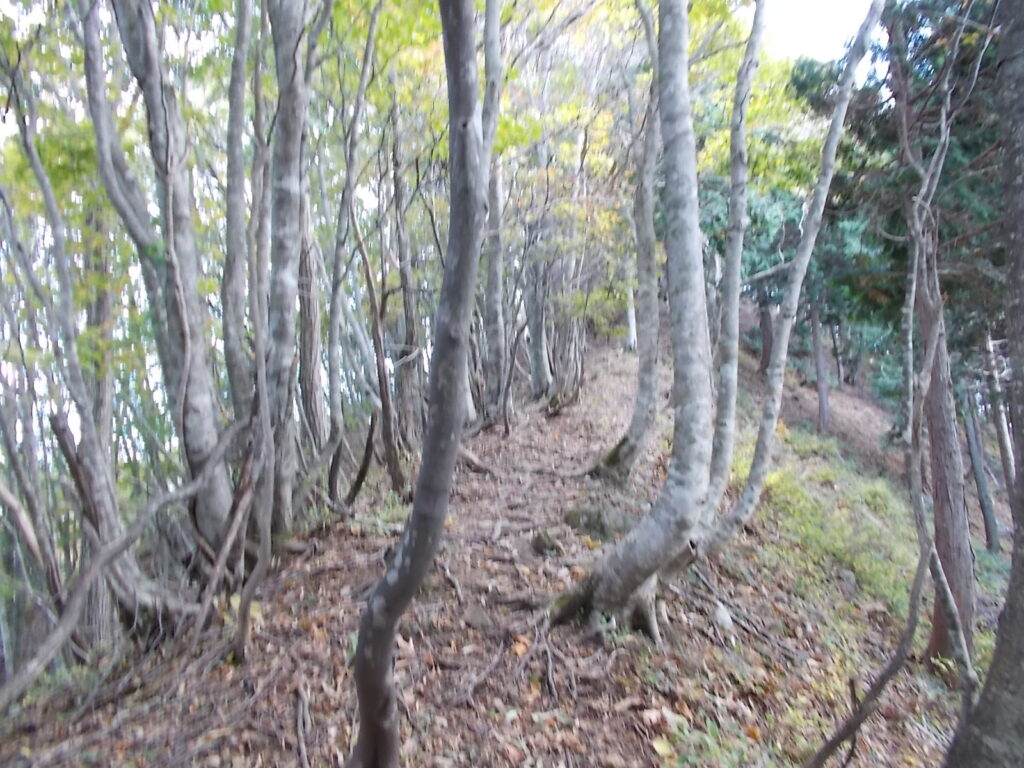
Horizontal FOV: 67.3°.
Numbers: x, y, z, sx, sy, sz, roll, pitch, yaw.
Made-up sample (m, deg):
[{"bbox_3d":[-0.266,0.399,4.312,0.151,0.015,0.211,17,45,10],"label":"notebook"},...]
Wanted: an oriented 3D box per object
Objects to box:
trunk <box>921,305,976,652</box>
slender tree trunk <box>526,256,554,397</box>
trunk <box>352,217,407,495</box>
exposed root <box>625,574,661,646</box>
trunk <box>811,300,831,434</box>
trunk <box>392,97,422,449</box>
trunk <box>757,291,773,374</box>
[{"bbox_3d":[3.007,0.682,5.407,0.310,2.456,0.310,-4,-6,29],"label":"trunk"},{"bbox_3d":[0.468,-0.973,13.107,0.406,2.446,0.389,-2,-5,2],"label":"slender tree trunk"},{"bbox_3d":[-1.145,-0.264,6.606,0.186,2.473,0.152,-9,-5,-9],"label":"trunk"},{"bbox_3d":[0.652,1.128,3.816,0.178,0.360,0.178,-1,-5,9],"label":"exposed root"},{"bbox_3d":[6.831,-0.356,17.129,0.265,2.957,0.265,-3,-5,22],"label":"trunk"},{"bbox_3d":[-1.251,-1.344,8.982,0.240,4.185,0.229,-2,-5,-8],"label":"trunk"},{"bbox_3d":[6.085,-1.250,18.589,0.349,2.051,0.337,0,-5,18],"label":"trunk"}]

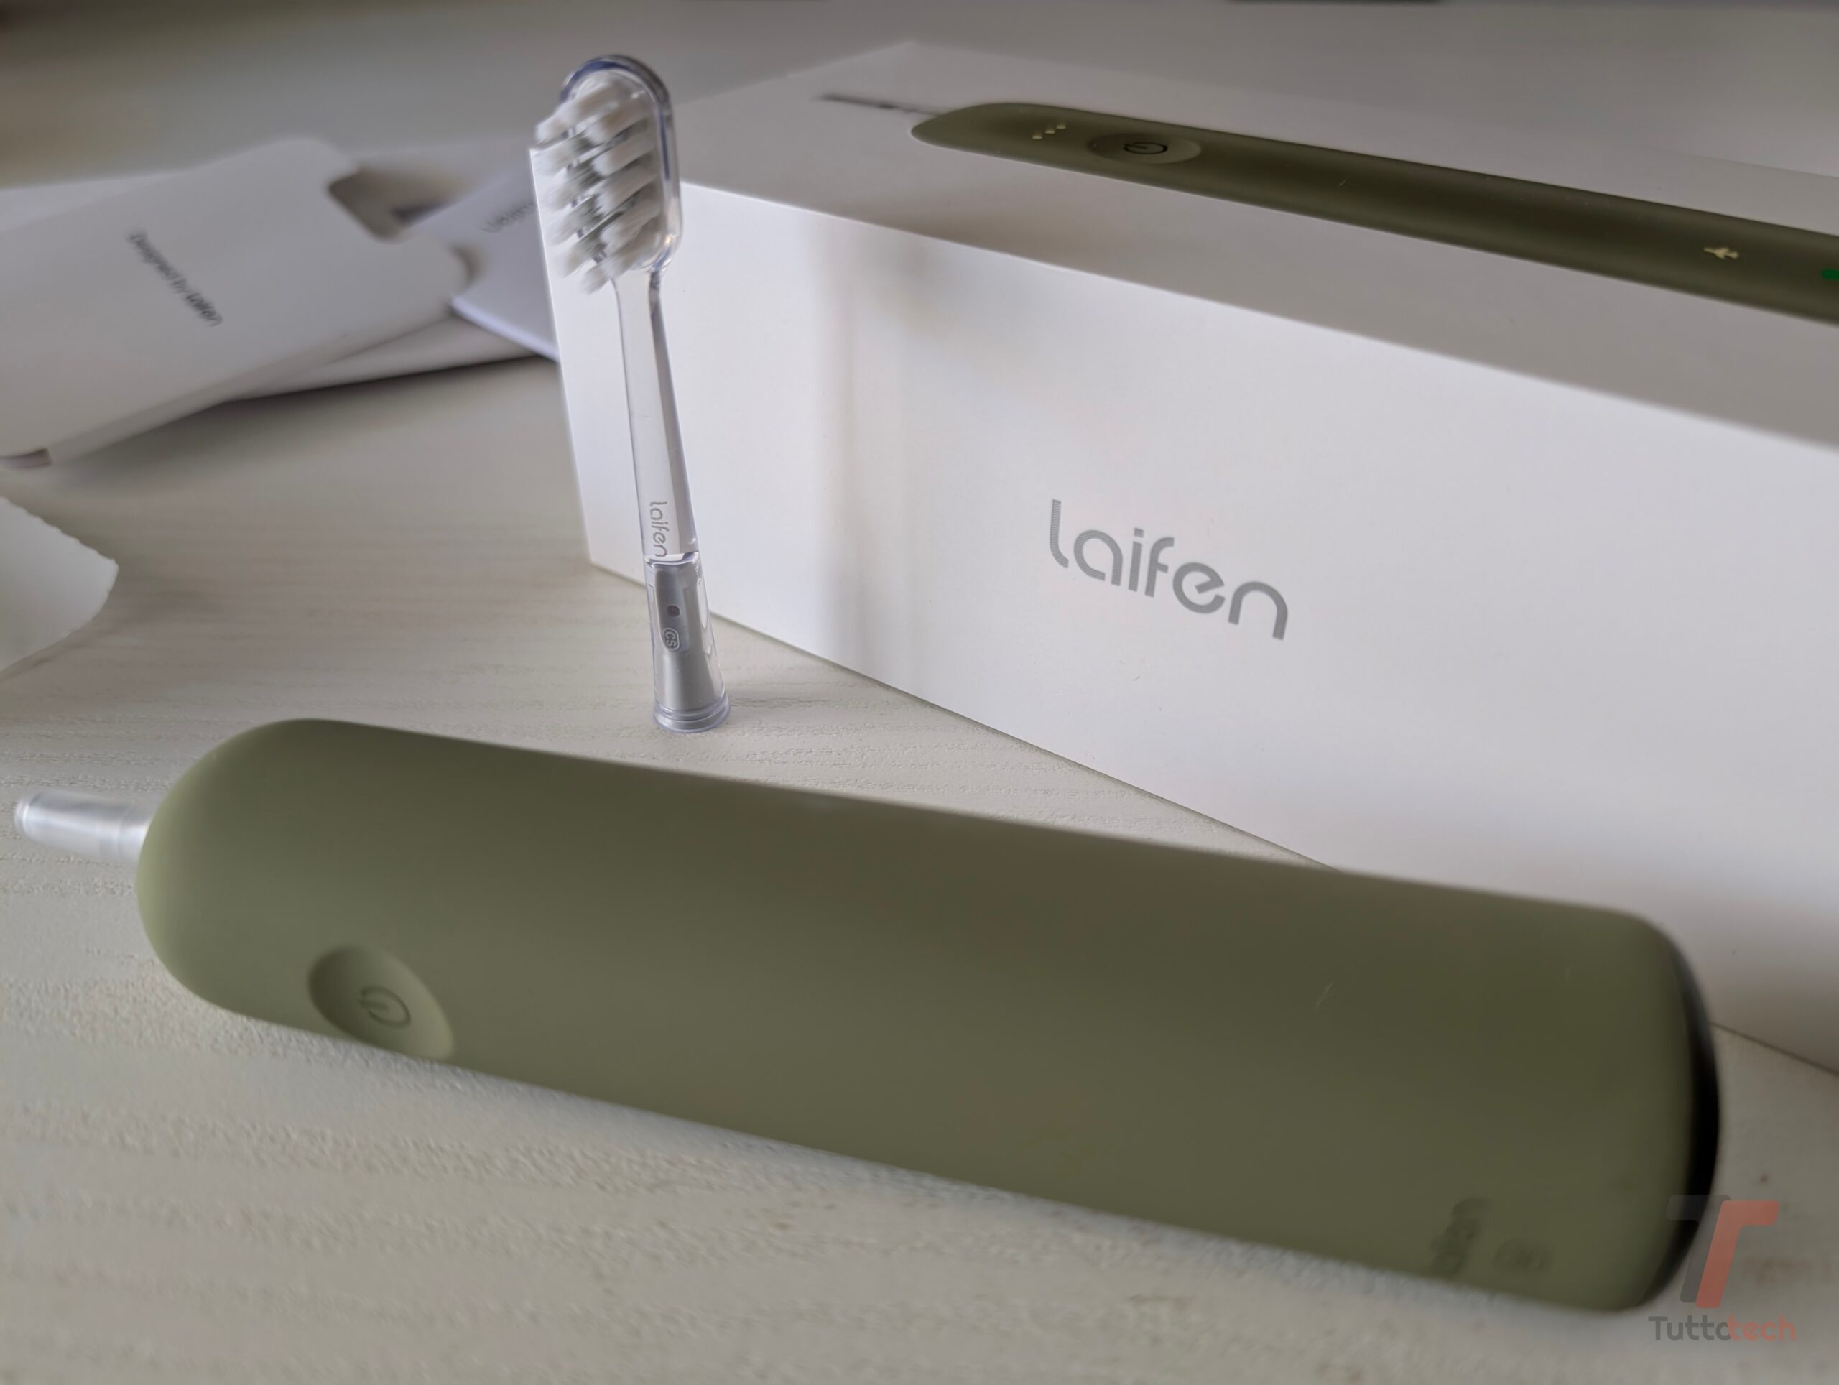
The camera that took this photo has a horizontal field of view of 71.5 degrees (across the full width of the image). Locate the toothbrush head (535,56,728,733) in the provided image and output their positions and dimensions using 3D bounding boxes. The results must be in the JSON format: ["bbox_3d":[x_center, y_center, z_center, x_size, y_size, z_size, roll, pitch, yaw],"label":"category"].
[{"bbox_3d":[-0.032,-0.029,0.150,0.011,0.083,0.016,15,39,17],"label":"toothbrush head"}]

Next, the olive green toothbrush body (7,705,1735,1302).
[{"bbox_3d":[-0.016,0.025,0.123,0.165,0.034,0.034,8,29,9],"label":"olive green toothbrush body"}]

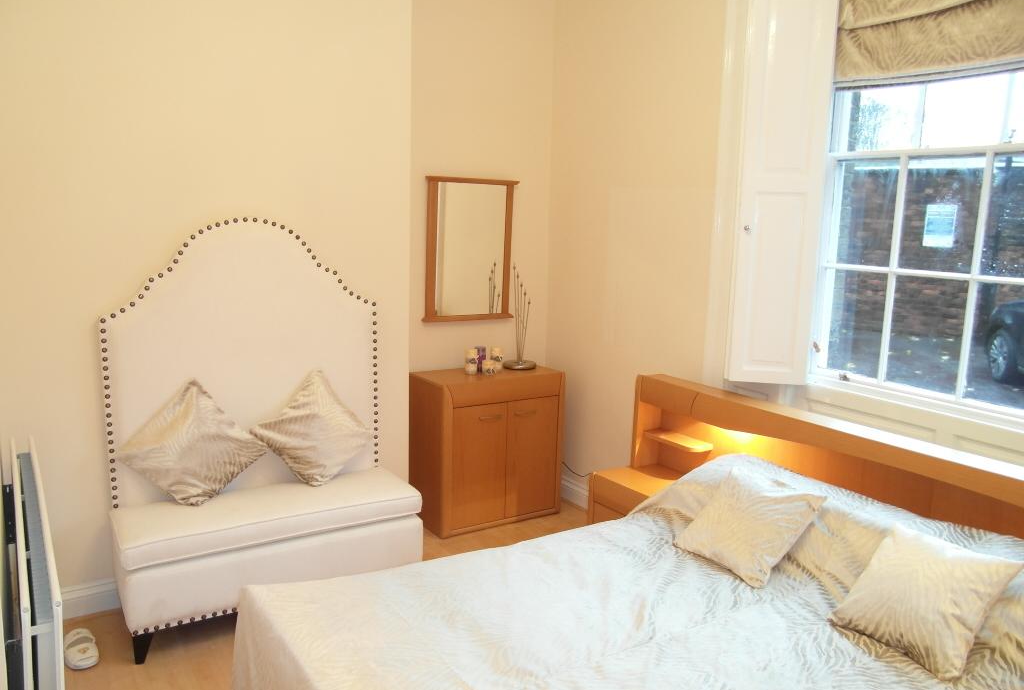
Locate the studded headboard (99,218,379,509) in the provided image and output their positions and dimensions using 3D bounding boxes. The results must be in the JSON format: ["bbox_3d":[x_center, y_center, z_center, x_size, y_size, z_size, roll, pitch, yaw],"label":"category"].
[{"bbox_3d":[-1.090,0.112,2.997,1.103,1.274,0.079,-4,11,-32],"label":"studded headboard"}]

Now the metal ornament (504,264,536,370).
[{"bbox_3d":[0.059,-0.159,4.027,0.186,0.578,0.186,2,9,0],"label":"metal ornament"}]

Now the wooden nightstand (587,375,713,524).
[{"bbox_3d":[0.636,0.632,3.220,0.422,0.913,0.398,-4,11,-32],"label":"wooden nightstand"}]

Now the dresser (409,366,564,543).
[{"bbox_3d":[-0.135,0.549,3.924,0.765,0.803,0.376,-4,11,-32],"label":"dresser"}]

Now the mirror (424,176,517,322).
[{"bbox_3d":[-0.216,-0.516,3.890,0.596,0.765,0.043,-4,11,-32],"label":"mirror"}]

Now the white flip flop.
[{"bbox_3d":[-1.578,1.091,2.597,0.108,0.074,0.231,-6,12,-40],"label":"white flip flop"}]

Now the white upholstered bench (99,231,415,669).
[{"bbox_3d":[-0.975,0.296,2.884,1.155,1.586,0.446,-4,11,-32],"label":"white upholstered bench"}]

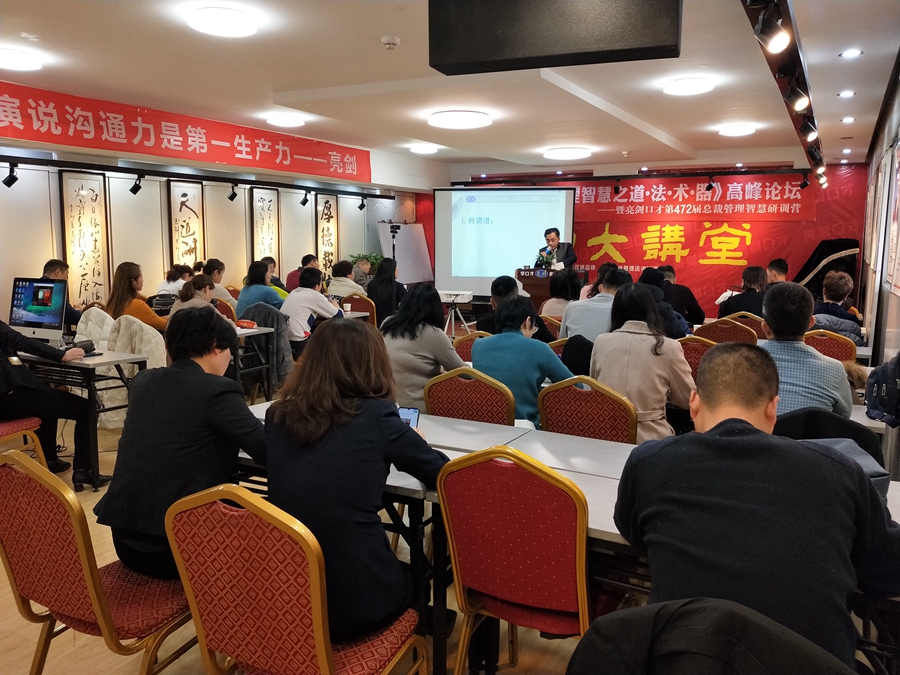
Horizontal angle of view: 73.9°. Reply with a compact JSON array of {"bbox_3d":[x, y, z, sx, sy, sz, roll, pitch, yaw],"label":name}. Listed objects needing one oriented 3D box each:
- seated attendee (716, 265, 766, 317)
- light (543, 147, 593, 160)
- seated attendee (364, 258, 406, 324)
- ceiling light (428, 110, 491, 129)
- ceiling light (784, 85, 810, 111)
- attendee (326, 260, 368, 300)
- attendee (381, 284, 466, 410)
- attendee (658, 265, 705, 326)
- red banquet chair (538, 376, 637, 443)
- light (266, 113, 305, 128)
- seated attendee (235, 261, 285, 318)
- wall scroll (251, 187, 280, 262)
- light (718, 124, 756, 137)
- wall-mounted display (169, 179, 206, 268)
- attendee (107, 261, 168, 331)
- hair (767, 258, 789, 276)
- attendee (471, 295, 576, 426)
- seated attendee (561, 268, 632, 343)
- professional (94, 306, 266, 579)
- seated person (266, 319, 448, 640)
[{"bbox_3d":[2.555,0.036,5.187,0.500,1.260,0.720,7,11,30],"label":"seated attendee"},{"bbox_3d":[1.395,-2.181,7.100,0.560,0.090,0.560,1,10,0],"label":"light"},{"bbox_3d":[-0.630,-0.181,6.140,0.500,1.260,0.720,7,12,32],"label":"seated attendee"},{"bbox_3d":[0.093,-1.921,5.347,0.575,0.090,0.575,1,10,0],"label":"ceiling light"},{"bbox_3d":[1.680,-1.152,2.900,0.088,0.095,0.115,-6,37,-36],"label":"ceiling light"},{"bbox_3d":[-1.069,-0.217,6.422,0.500,1.220,0.720,7,12,32],"label":"attendee"},{"bbox_3d":[-0.053,0.327,3.436,0.500,1.270,0.780,9,13,37],"label":"attendee"},{"bbox_3d":[2.087,-0.019,5.492,0.550,1.250,0.720,7,11,30],"label":"attendee"},{"bbox_3d":[0.761,0.595,3.067,0.450,0.930,0.560,6,11,32],"label":"red banquet chair"},{"bbox_3d":[-1.651,-2.172,6.021,0.380,0.080,0.380,1,10,0],"label":"light"},{"bbox_3d":[-1.758,-0.146,5.985,0.500,1.260,0.780,8,12,35],"label":"seated attendee"},{"bbox_3d":[-2.314,-1.141,7.537,0.040,1.450,0.430,7,12,32],"label":"wall scroll"},{"bbox_3d":[2.973,-2.138,6.190,0.370,0.080,0.370,7,12,32],"label":"light"},{"bbox_3d":[-2.900,-0.991,6.645,0.040,1.450,0.430,7,12,32],"label":"wall-mounted display"},{"bbox_3d":[-2.478,0.046,4.991,0.470,1.310,0.720,7,12,34],"label":"attendee"},{"bbox_3d":[2.930,-0.626,5.350,0.170,0.160,0.200,-2,10,-18],"label":"hair"},{"bbox_3d":[0.408,0.407,3.166,0.520,1.260,0.720,6,11,30],"label":"attendee"},{"bbox_3d":[1.094,0.212,4.100,0.540,1.350,0.730,4,10,20],"label":"seated attendee"},{"bbox_3d":[-0.784,0.542,2.140,0.500,1.280,0.780,8,12,35],"label":"professional"},{"bbox_3d":[-0.192,0.587,1.965,0.480,1.290,0.700,5,10,25],"label":"seated person"}]

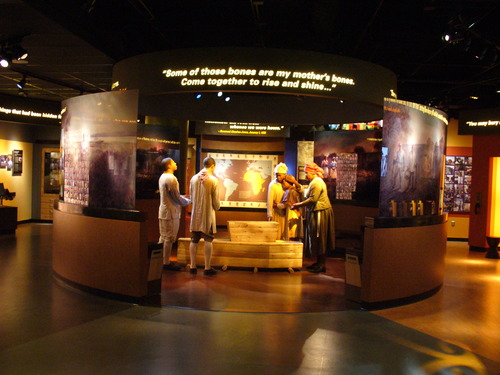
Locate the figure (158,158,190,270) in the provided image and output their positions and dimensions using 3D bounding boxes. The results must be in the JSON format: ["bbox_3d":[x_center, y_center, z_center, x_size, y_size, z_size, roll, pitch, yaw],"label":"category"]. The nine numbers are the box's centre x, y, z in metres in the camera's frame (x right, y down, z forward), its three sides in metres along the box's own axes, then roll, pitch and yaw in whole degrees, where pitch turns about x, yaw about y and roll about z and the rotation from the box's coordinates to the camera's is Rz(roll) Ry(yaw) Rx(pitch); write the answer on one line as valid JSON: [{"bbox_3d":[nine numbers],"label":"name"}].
[{"bbox_3d":[-1.153,0.405,8.297,0.530,1.721,0.500,2,2,-5],"label":"figure"}]

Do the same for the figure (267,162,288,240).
[{"bbox_3d":[0.531,0.437,9.137,0.470,1.717,0.400,1,2,-38],"label":"figure"}]

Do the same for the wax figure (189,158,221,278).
[{"bbox_3d":[-0.671,0.416,8.097,0.490,1.742,0.420,2,2,9],"label":"wax figure"}]

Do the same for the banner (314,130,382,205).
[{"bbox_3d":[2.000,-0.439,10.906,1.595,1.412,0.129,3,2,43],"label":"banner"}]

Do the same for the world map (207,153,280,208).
[{"bbox_3d":[-0.187,-0.162,14.296,1.912,1.449,0.050,2,2,0],"label":"world map"}]

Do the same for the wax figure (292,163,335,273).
[{"bbox_3d":[1.028,0.468,8.577,0.670,1.721,0.520,2,2,13],"label":"wax figure"}]

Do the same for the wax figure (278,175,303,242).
[{"bbox_3d":[0.691,0.549,9.000,0.380,1.513,0.440,0,2,-41],"label":"wax figure"}]

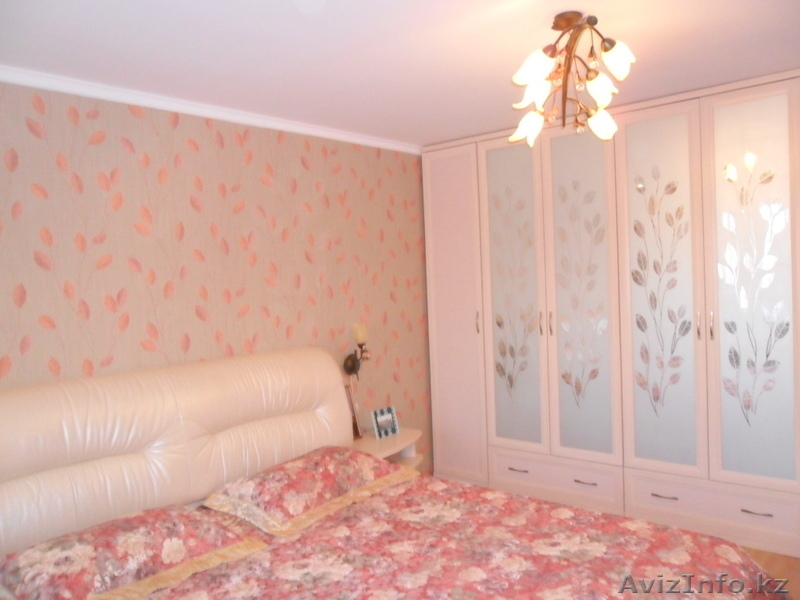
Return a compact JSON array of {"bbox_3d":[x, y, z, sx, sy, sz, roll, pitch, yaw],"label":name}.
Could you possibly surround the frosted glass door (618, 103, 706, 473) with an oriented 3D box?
[{"bbox_3d":[1.524,-0.045,3.646,0.483,2.134,0.040,0,3,40],"label":"frosted glass door"}]

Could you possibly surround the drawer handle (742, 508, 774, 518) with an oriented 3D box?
[{"bbox_3d":[1.926,1.159,3.372,0.155,0.020,0.030,0,3,40],"label":"drawer handle"}]

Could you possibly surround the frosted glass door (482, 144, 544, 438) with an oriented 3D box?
[{"bbox_3d":[0.781,-0.041,4.277,0.483,2.134,0.040,0,3,40],"label":"frosted glass door"}]

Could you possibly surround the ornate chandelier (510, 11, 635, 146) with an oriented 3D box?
[{"bbox_3d":[0.633,-0.816,2.272,0.450,0.460,0.430,-2,3,16],"label":"ornate chandelier"}]

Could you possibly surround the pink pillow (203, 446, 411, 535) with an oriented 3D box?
[{"bbox_3d":[-0.405,0.840,3.084,0.560,0.180,0.880,0,3,40],"label":"pink pillow"}]

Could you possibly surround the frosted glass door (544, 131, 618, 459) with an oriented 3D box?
[{"bbox_3d":[1.152,-0.043,3.962,0.483,2.134,0.040,0,3,40],"label":"frosted glass door"}]

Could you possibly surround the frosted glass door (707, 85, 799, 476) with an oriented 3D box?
[{"bbox_3d":[1.895,-0.048,3.330,0.483,2.134,0.040,0,3,40],"label":"frosted glass door"}]

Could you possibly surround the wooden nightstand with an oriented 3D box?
[{"bbox_3d":[-0.038,1.177,4.130,0.430,0.475,0.660,0,3,40],"label":"wooden nightstand"}]

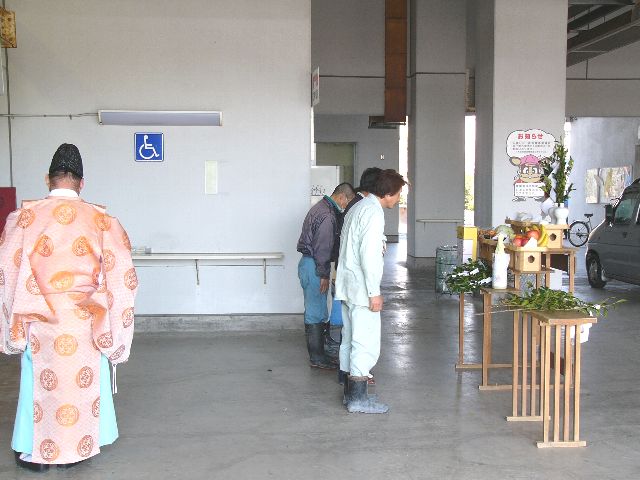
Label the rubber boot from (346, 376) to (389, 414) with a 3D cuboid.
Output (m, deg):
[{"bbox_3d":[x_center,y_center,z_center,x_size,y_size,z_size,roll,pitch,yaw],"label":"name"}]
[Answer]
[{"bbox_3d":[0.325,1.035,5.776,0.285,0.250,0.110,0,4,5],"label":"rubber boot"}]

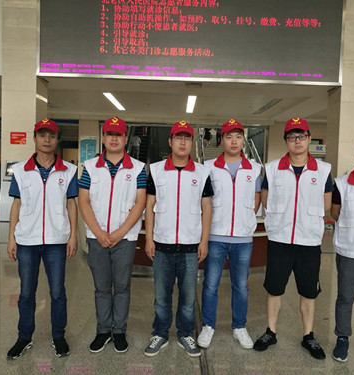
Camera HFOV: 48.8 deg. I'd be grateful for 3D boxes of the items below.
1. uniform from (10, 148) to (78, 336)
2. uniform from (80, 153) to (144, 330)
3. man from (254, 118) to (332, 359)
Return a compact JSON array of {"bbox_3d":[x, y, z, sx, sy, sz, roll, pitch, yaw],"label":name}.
[{"bbox_3d":[-0.981,0.439,2.887,0.470,1.391,0.290,1,3,-15],"label":"uniform"},{"bbox_3d":[-0.498,0.423,2.986,0.460,1.407,0.290,1,3,-8],"label":"uniform"},{"bbox_3d":[0.901,0.377,3.017,0.540,1.808,0.350,3,3,15],"label":"man"}]

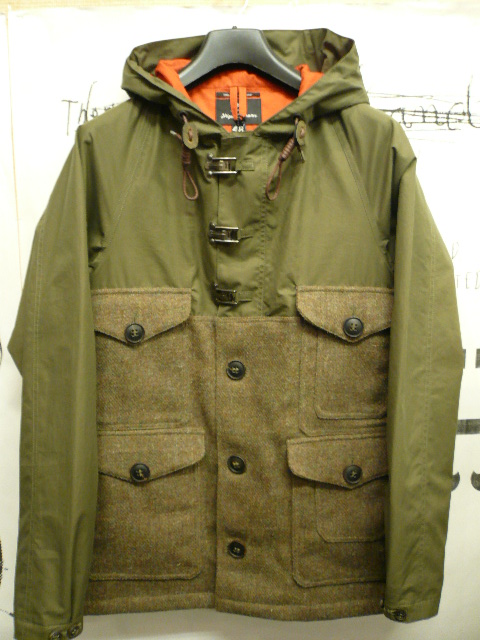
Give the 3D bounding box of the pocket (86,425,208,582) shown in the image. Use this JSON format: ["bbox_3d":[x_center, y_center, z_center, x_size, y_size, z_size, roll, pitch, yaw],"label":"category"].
[{"bbox_3d":[-0.143,0.274,0.770,0.181,0.225,0.022,1,9,6],"label":"pocket"}]

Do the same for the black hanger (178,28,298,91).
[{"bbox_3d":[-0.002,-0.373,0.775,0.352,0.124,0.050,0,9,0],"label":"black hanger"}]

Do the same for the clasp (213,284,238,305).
[{"bbox_3d":[-0.021,-0.036,0.733,0.035,0.028,0.011,0,9,0],"label":"clasp"}]

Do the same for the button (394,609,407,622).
[{"bbox_3d":[0.246,0.454,0.795,0.019,0.020,0.008,-2,9,-10],"label":"button"}]

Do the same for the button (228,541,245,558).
[{"bbox_3d":[-0.005,0.350,0.790,0.026,0.027,0.007,0,9,0],"label":"button"}]

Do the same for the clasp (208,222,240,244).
[{"bbox_3d":[-0.022,-0.122,0.728,0.043,0.030,0.012,0,9,0],"label":"clasp"}]

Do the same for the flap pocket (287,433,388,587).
[{"bbox_3d":[0.156,0.280,0.765,0.171,0.226,0.022,-1,9,-6],"label":"flap pocket"}]

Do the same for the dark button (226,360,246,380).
[{"bbox_3d":[-0.005,0.072,0.742,0.027,0.027,0.007,0,9,0],"label":"dark button"}]

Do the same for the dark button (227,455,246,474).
[{"bbox_3d":[-0.005,0.214,0.767,0.027,0.028,0.007,0,9,0],"label":"dark button"}]

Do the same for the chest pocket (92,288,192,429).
[{"bbox_3d":[-0.145,0.055,0.740,0.157,0.199,0.022,1,9,6],"label":"chest pocket"}]

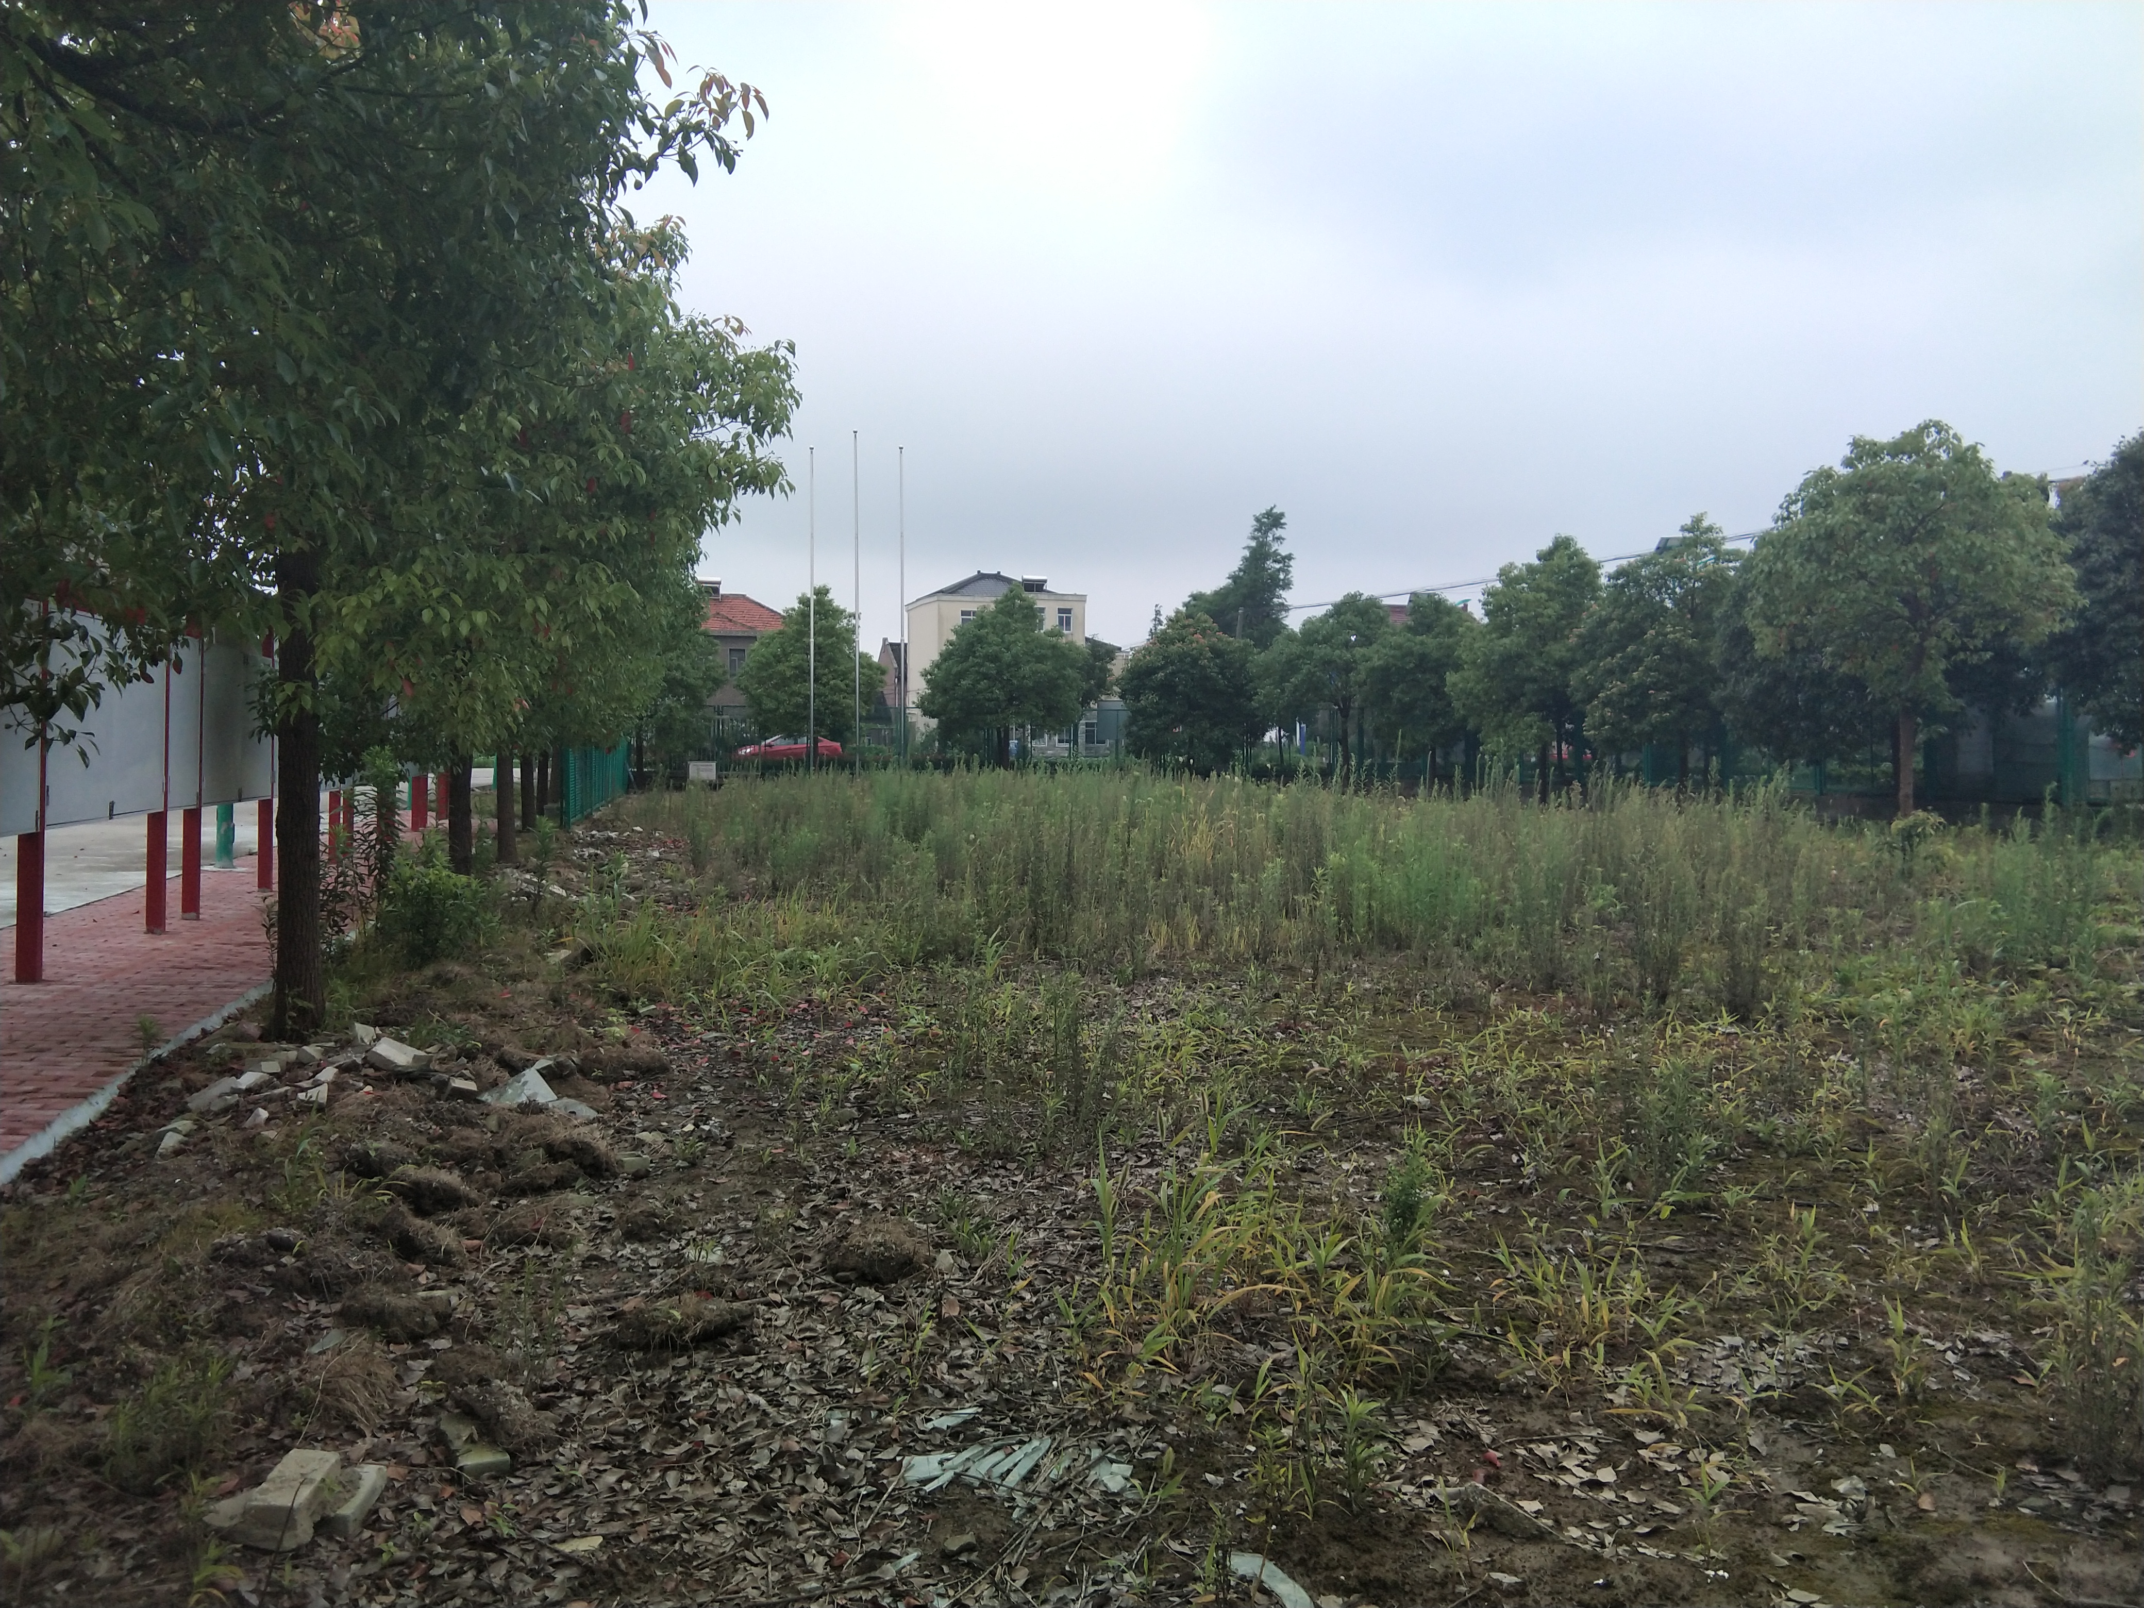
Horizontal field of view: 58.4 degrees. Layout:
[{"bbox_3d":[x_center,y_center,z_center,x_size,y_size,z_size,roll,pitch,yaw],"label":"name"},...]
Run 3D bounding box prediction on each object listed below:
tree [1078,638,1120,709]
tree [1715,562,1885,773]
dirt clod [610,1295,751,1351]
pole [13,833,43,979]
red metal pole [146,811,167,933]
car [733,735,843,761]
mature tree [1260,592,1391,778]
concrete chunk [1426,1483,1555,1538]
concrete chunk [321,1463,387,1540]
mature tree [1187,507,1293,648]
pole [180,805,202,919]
[{"bbox_3d":[-0.030,-3.279,67.930,4.000,5.230,4.000,0,2,0],"label":"tree"},{"bbox_3d":[12.739,-1.820,32.959,3.900,4.540,3.900,0,2,0],"label":"tree"},{"bbox_3d":[-0.900,1.179,4.414,0.330,0.085,0.210,0,2,-12],"label":"dirt clod"},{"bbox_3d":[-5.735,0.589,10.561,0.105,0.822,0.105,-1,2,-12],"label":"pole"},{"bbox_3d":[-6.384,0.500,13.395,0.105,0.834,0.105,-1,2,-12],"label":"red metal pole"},{"bbox_3d":[-11.755,-2.143,79.500,4.550,1.460,1.800,-1,2,-12],"label":"car"},{"bbox_3d":[8.237,-3.538,60.422,4.300,6.243,4.300,0,2,0],"label":"mature tree"},{"bbox_3d":[0.800,1.353,3.685,0.220,0.060,0.120,1,2,20],"label":"concrete chunk"},{"bbox_3d":[-1.405,1.352,3.725,0.100,0.060,0.210,0,2,-5],"label":"concrete chunk"},{"bbox_3d":[8.015,-7.654,89.815,5.200,12.455,5.200,0,2,-13],"label":"mature tree"},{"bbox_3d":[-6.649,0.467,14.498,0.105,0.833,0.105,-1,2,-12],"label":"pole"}]

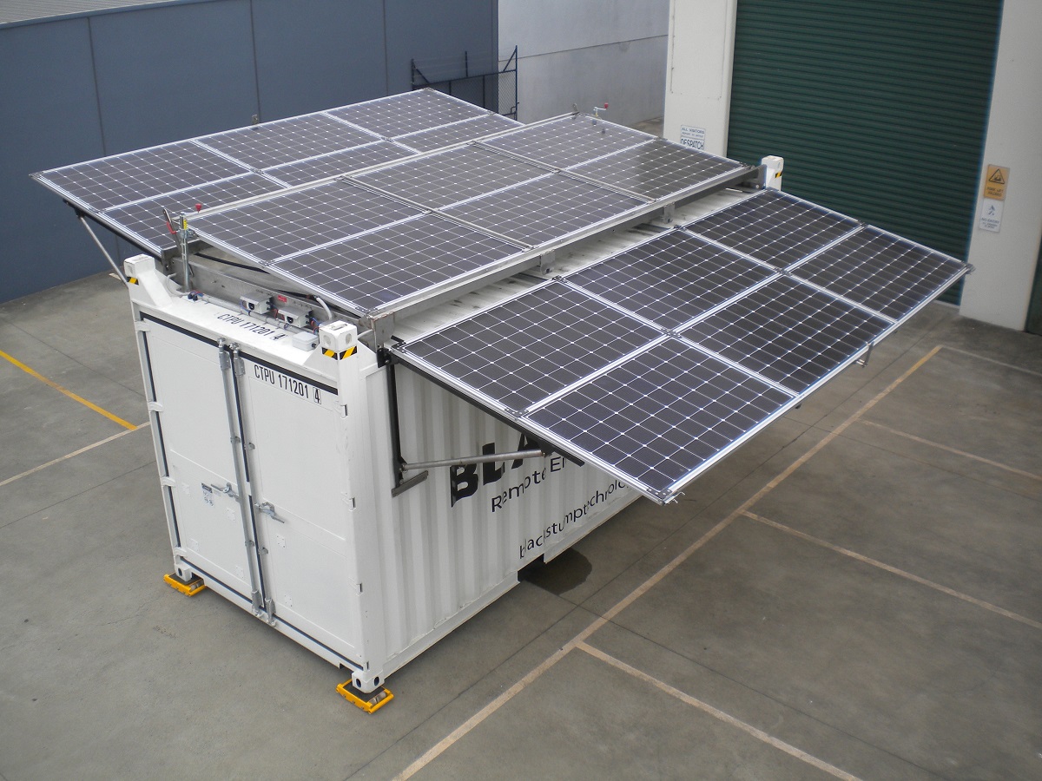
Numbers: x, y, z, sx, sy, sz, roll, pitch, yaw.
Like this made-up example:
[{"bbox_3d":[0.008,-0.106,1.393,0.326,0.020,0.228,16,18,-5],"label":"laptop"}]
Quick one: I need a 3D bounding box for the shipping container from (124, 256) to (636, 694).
[{"bbox_3d":[-0.156,-0.373,10.051,2.438,2.896,6.058,19,31,35],"label":"shipping container"}]

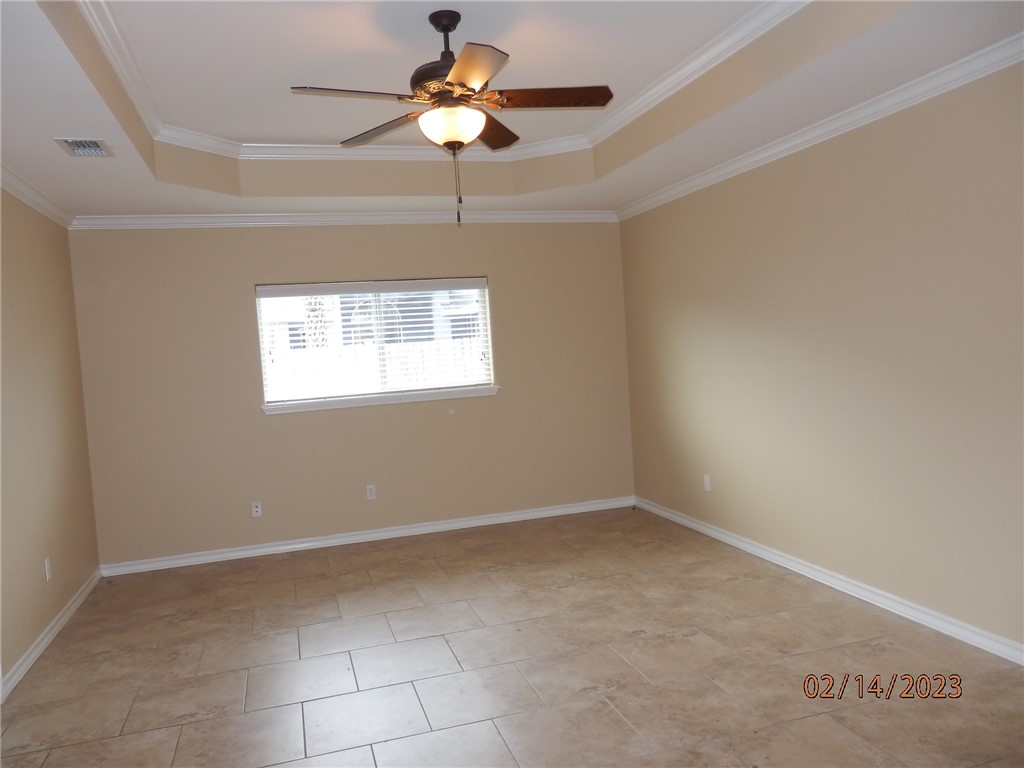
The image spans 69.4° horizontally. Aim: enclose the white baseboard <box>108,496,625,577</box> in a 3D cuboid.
[{"bbox_3d":[-0.894,1.151,5.720,4.095,0.085,0.015,-4,3,-17],"label":"white baseboard"}]

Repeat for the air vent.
[{"bbox_3d":[-2.009,-1.103,3.489,0.200,0.018,0.302,-4,3,-17],"label":"air vent"}]

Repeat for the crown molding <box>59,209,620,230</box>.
[{"bbox_3d":[-1.035,-1.238,5.573,4.095,0.084,0.062,-4,3,-17],"label":"crown molding"}]

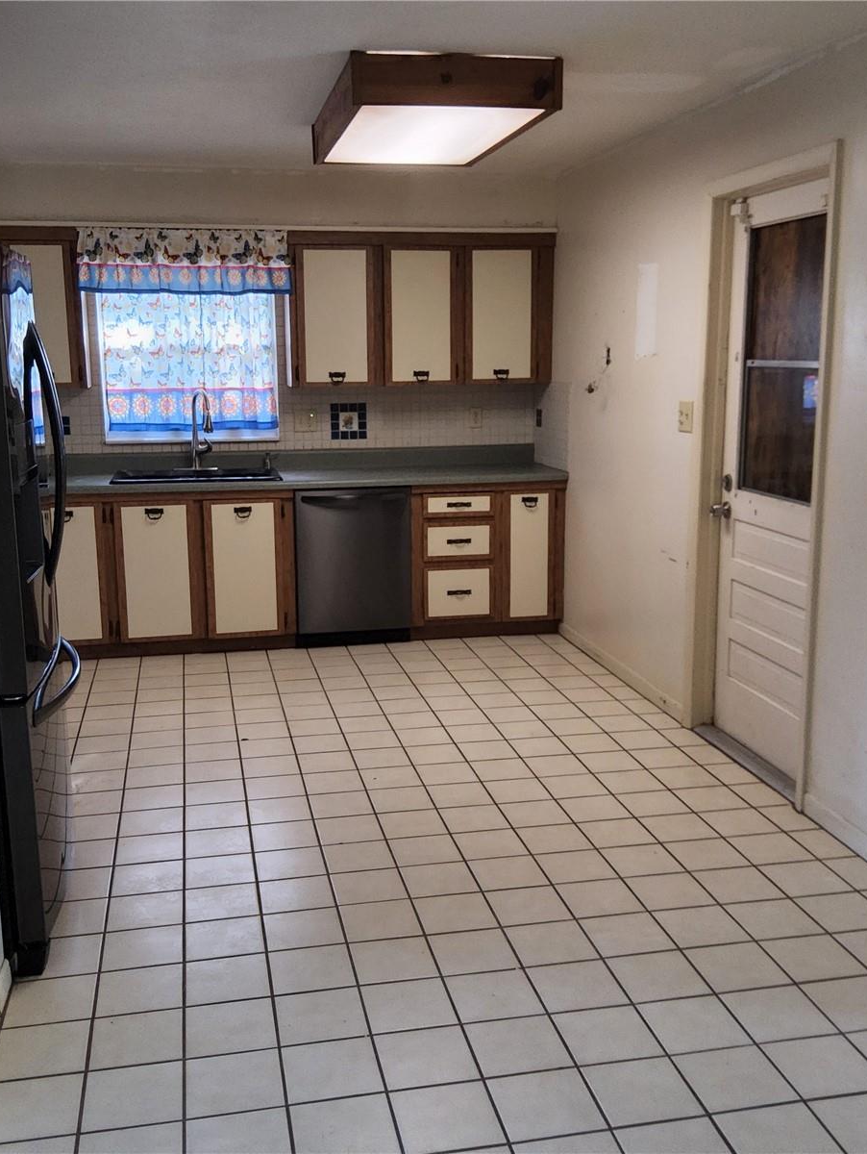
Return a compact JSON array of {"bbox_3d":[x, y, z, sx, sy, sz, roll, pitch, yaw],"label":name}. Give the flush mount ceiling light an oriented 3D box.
[{"bbox_3d":[-0.040,-1.639,3.972,0.660,0.157,1.130,-2,12,-12],"label":"flush mount ceiling light"}]

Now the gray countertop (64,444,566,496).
[{"bbox_3d":[-0.857,-0.576,5.848,3.086,0.135,0.610,-2,12,-12],"label":"gray countertop"}]

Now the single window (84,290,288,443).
[{"bbox_3d":[-1.307,-1.187,5.944,0.960,0.928,0.100,-2,12,-12],"label":"single window"}]

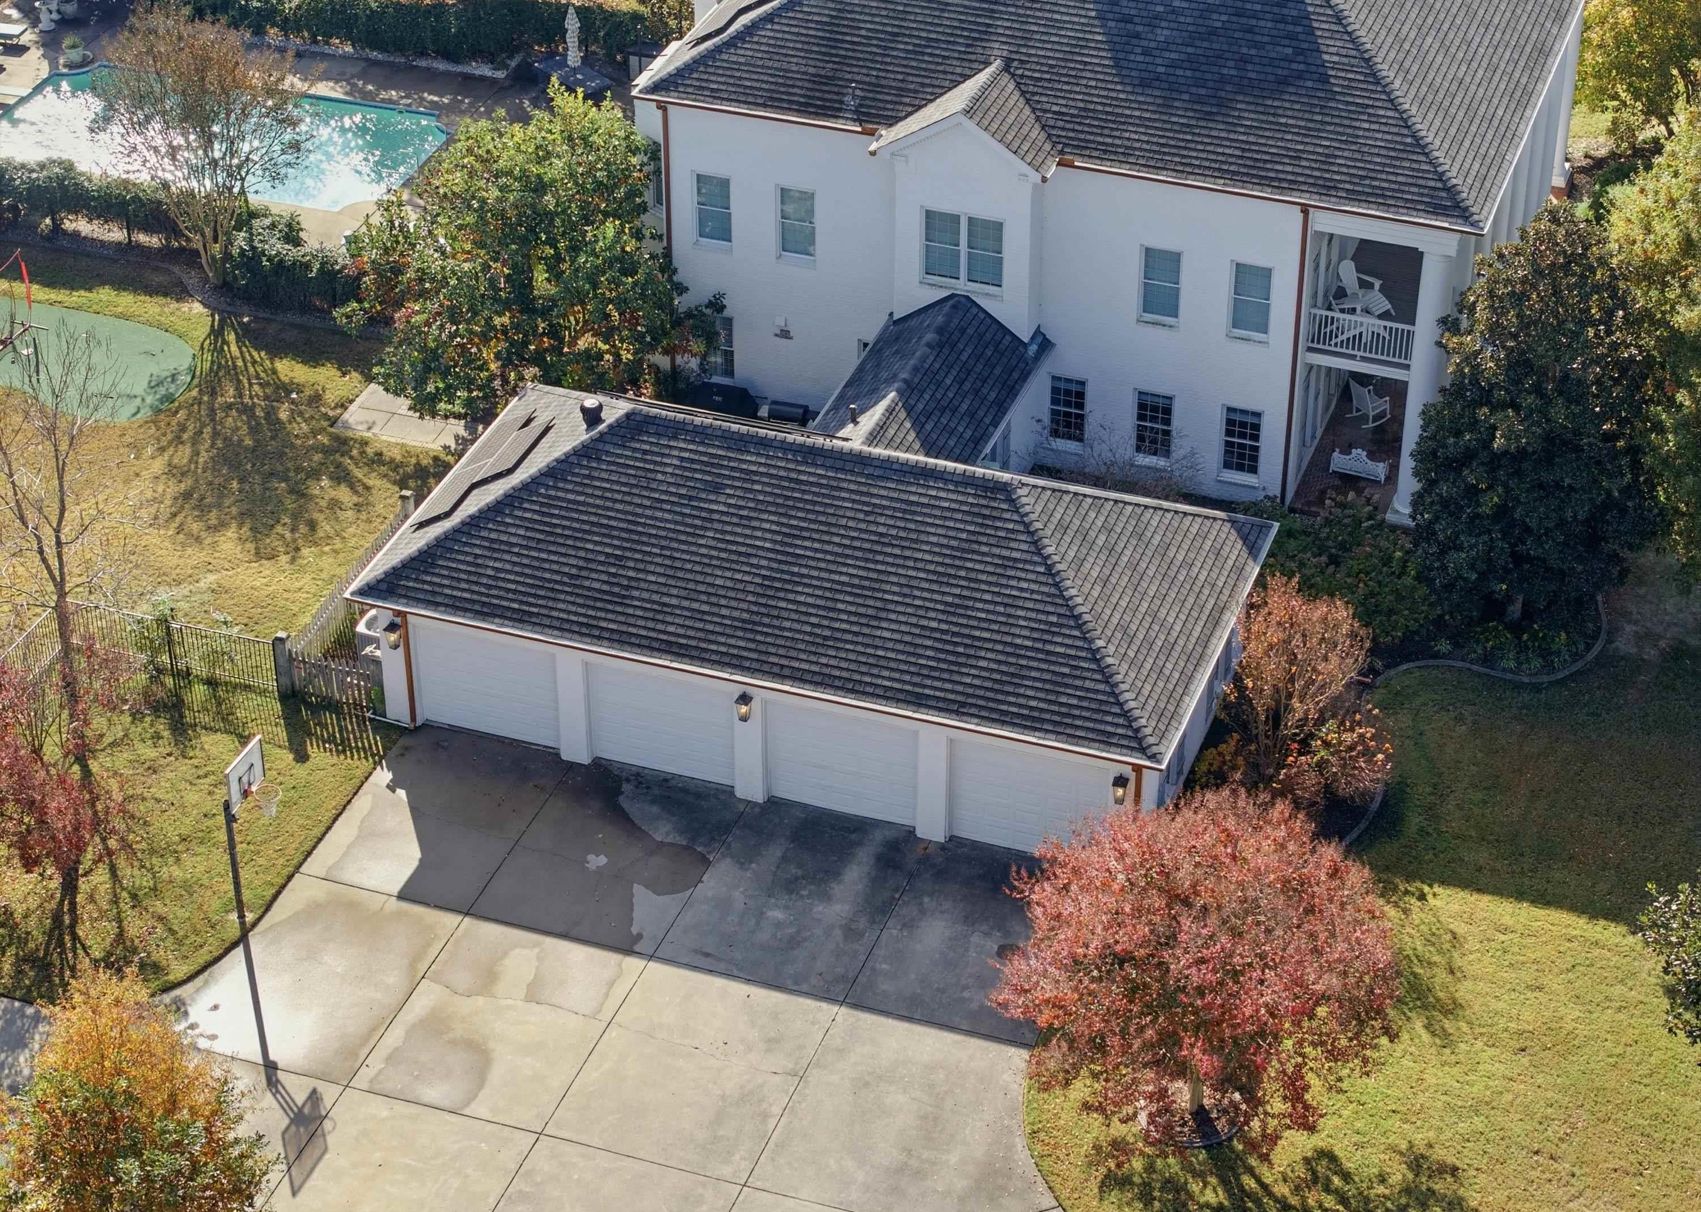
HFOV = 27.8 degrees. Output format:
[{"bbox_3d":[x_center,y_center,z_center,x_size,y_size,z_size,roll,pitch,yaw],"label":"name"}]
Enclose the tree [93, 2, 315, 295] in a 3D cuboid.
[{"bbox_3d":[-14.916,-10.598,80.171,4.950,7.000,4.800,0,34,0],"label":"tree"}]

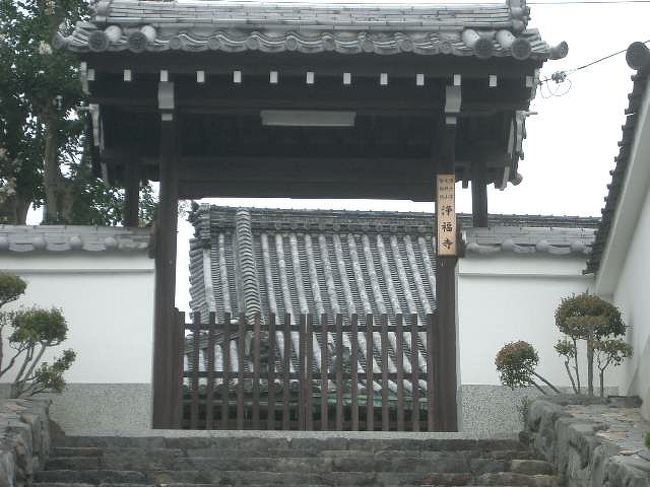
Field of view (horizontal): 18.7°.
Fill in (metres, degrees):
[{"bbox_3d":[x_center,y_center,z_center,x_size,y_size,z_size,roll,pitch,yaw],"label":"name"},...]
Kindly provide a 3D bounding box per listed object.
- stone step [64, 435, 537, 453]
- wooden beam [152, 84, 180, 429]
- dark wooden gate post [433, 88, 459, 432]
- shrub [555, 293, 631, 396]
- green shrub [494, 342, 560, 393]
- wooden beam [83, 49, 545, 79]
[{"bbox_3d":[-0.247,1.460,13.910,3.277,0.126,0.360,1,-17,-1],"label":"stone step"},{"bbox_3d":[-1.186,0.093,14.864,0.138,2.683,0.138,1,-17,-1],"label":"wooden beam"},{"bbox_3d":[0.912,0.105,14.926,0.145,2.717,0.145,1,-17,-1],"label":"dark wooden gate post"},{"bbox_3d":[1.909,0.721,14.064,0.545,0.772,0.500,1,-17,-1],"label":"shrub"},{"bbox_3d":[1.435,0.880,14.001,0.449,0.394,0.360,1,-17,-1],"label":"green shrub"},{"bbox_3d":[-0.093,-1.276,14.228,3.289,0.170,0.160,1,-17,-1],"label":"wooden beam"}]

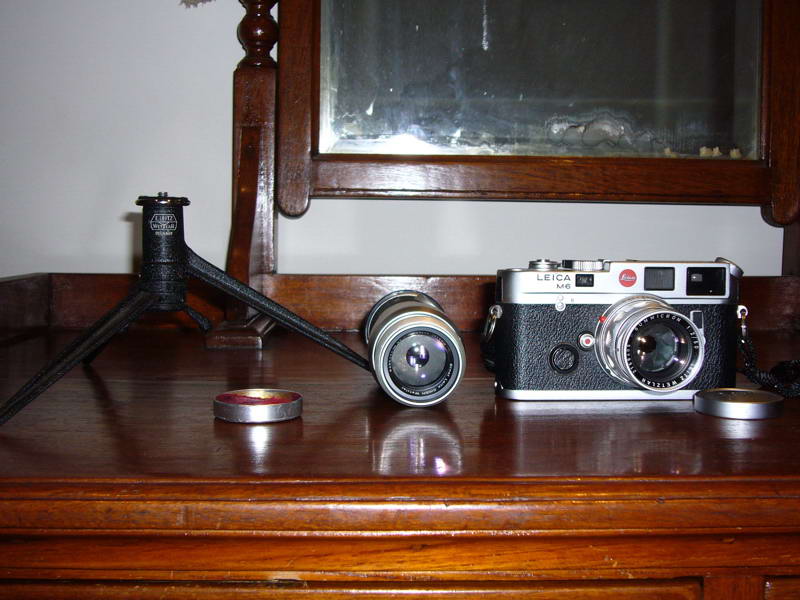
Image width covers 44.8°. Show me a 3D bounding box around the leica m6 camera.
[{"bbox_3d":[0.126,0.018,0.541,0.141,0.079,0.081,0,4,-1],"label":"leica m6 camera"}]

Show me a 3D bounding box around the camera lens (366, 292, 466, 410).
[{"bbox_3d":[0.008,0.027,0.574,0.055,0.055,0.140,0,4,-3],"label":"camera lens"}]

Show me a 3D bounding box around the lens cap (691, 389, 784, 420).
[{"bbox_3d":[0.179,0.054,0.514,0.045,0.009,0.045,0,4,0],"label":"lens cap"}]

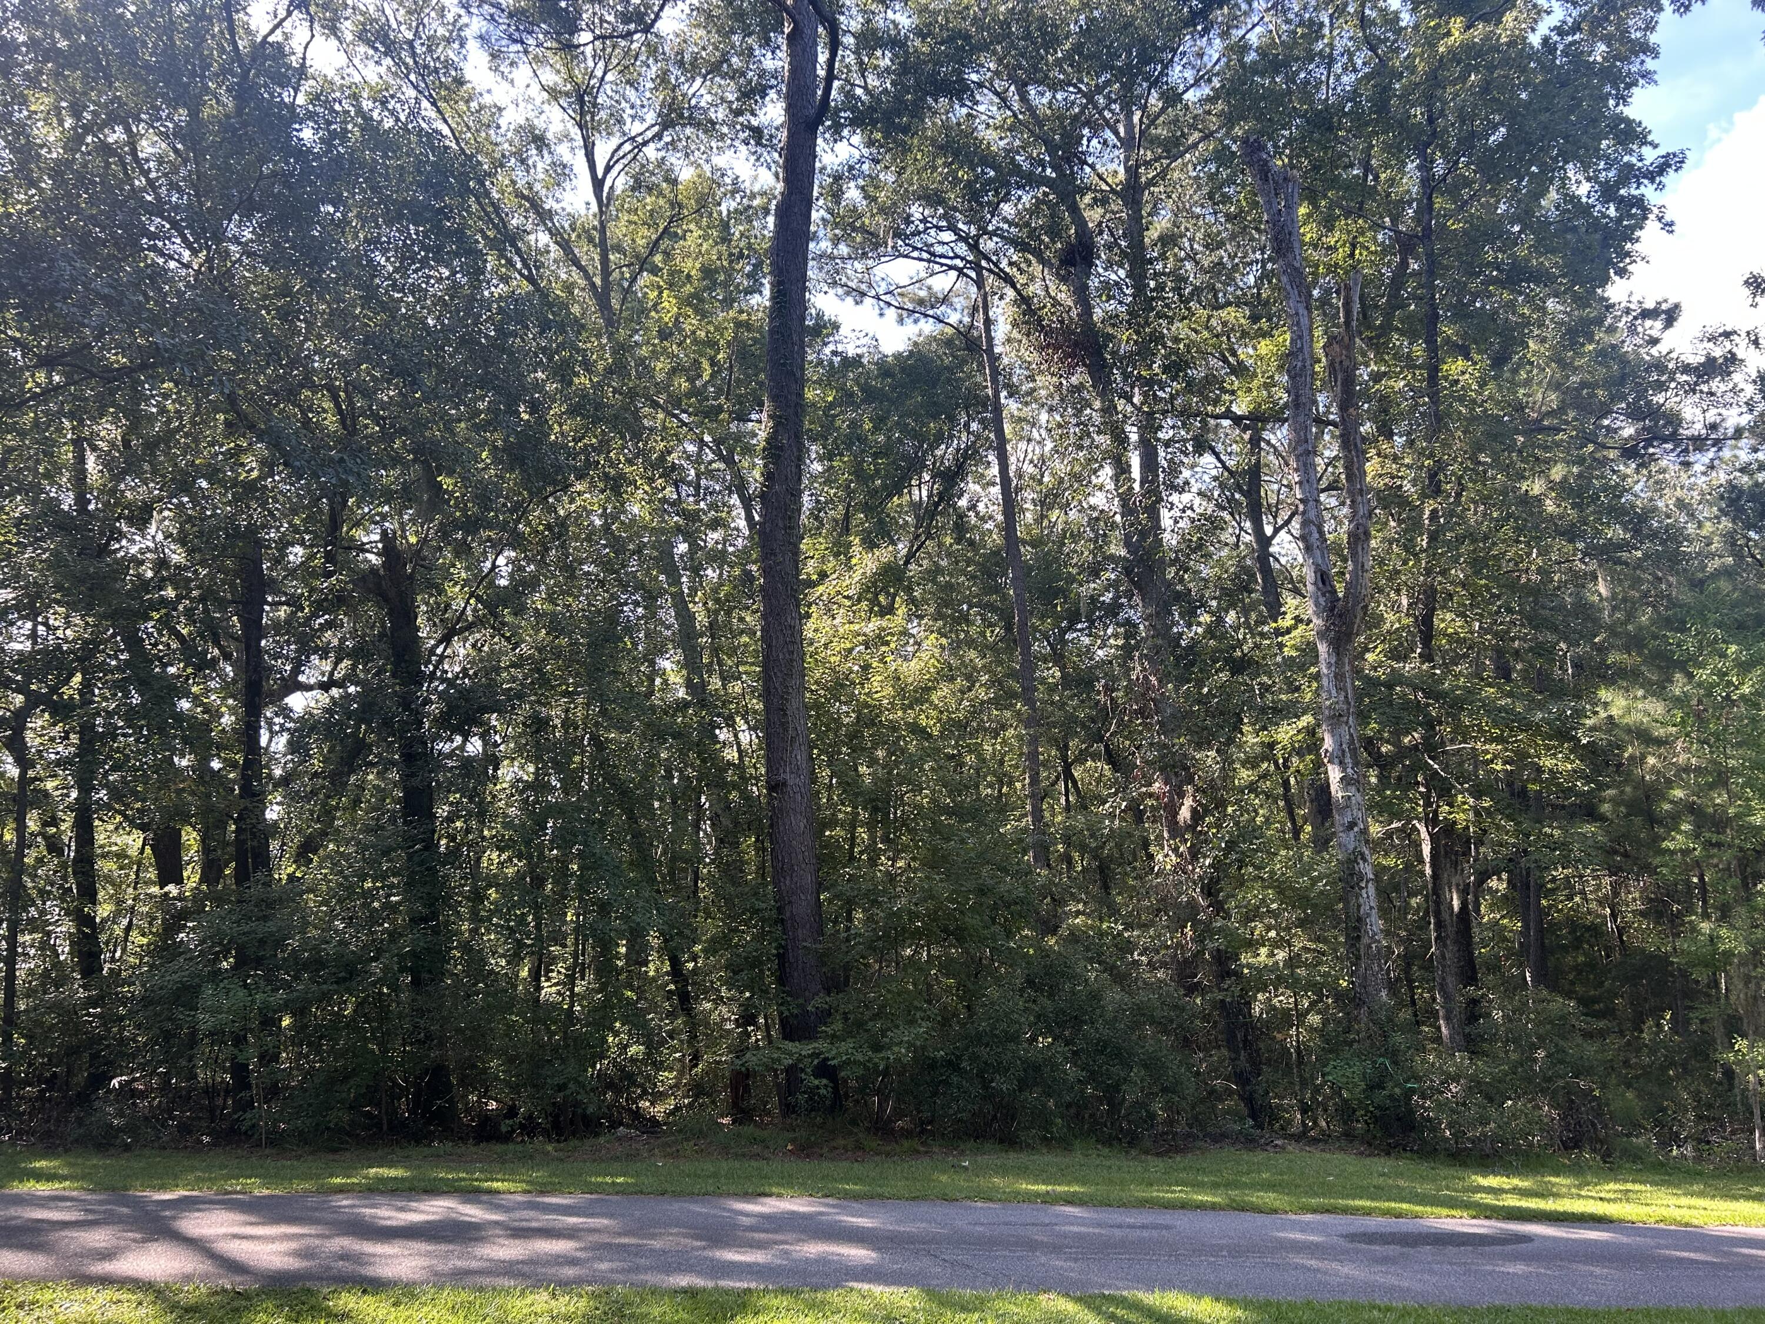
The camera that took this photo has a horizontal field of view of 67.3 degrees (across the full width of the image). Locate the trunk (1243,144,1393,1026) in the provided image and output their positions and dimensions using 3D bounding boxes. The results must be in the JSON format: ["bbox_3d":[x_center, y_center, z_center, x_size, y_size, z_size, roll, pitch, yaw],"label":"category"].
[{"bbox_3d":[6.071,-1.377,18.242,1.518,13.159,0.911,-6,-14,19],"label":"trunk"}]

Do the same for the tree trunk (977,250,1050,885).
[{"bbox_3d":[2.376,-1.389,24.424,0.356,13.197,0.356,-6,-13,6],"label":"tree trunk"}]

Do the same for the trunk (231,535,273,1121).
[{"bbox_3d":[-8.120,1.950,17.045,0.390,7.540,0.351,0,-14,-25],"label":"trunk"}]

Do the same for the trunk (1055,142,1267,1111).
[{"bbox_3d":[3.543,-0.963,17.443,0.998,13.512,0.699,-9,-13,12],"label":"trunk"}]

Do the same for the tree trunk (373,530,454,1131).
[{"bbox_3d":[-5.775,1.880,16.226,0.506,7.408,0.456,-3,-14,-20],"label":"tree trunk"}]

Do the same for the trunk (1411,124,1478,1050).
[{"bbox_3d":[8.551,-1.653,20.343,0.677,14.998,0.609,-2,-14,23],"label":"trunk"}]

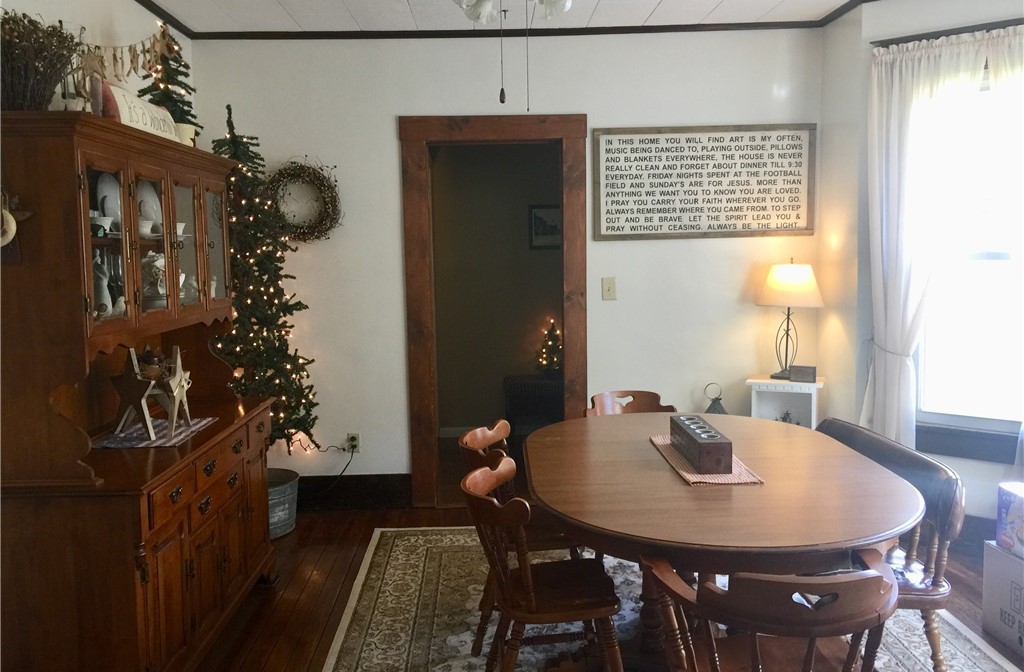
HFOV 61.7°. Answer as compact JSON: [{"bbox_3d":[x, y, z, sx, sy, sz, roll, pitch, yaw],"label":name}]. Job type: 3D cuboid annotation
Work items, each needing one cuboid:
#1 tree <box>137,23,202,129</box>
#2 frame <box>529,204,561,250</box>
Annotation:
[{"bbox_3d":[-1.329,-0.949,3.341,0.260,0.480,0.260,-1,6,-1],"label":"tree"},{"bbox_3d":[0.345,-0.823,6.506,0.440,0.339,0.030,-1,6,-1],"label":"frame"}]

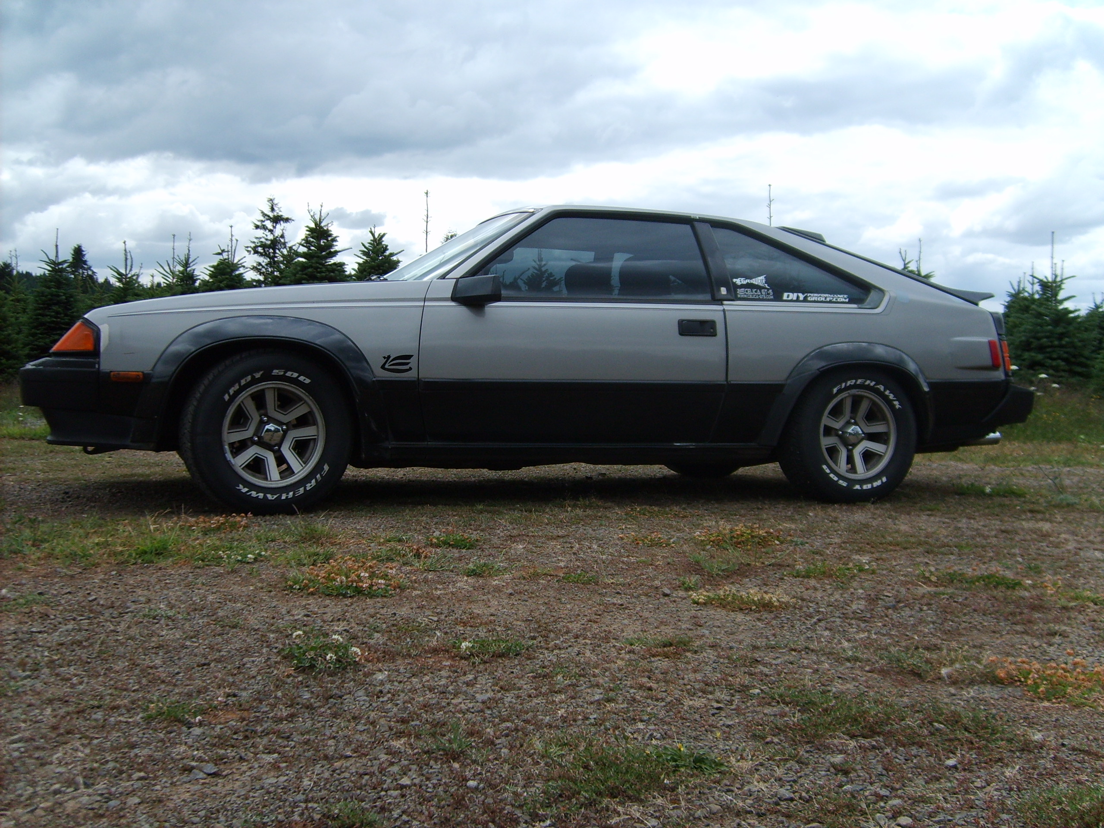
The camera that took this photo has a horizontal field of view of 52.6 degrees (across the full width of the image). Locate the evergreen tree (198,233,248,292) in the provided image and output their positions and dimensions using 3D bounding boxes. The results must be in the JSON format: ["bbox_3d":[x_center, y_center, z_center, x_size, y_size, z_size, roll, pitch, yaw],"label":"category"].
[{"bbox_3d":[-4.518,-1.200,15.474,1.100,2.618,1.100,0,1,-16],"label":"evergreen tree"}]

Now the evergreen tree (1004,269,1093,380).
[{"bbox_3d":[6.685,-0.960,14.976,1.250,2.426,1.250,0,1,-16],"label":"evergreen tree"}]

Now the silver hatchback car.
[{"bbox_3d":[-0.067,-0.293,5.356,4.440,1.310,1.710,0,1,-16],"label":"silver hatchback car"}]

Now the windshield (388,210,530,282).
[{"bbox_3d":[-0.513,-0.725,5.214,0.596,0.150,1.380,-35,11,-13],"label":"windshield"}]

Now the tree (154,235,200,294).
[{"bbox_3d":[-5.510,-1.290,16.473,1.100,2.735,1.100,0,1,-16],"label":"tree"}]

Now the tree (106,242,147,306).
[{"bbox_3d":[-6.276,-1.237,16.474,1.050,2.611,1.050,0,1,-16],"label":"tree"}]

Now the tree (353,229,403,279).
[{"bbox_3d":[-2.398,-1.195,15.174,1.050,2.671,1.050,0,1,-16],"label":"tree"}]

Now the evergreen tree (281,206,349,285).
[{"bbox_3d":[-3.171,-1.352,15.171,1.200,2.967,1.200,0,1,-16],"label":"evergreen tree"}]

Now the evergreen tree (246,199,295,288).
[{"bbox_3d":[-5.007,-1.936,19.962,1.400,3.901,1.400,0,1,-16],"label":"evergreen tree"}]

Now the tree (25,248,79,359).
[{"bbox_3d":[-6.678,-1.144,14.976,1.000,2.475,1.000,0,1,-16],"label":"tree"}]

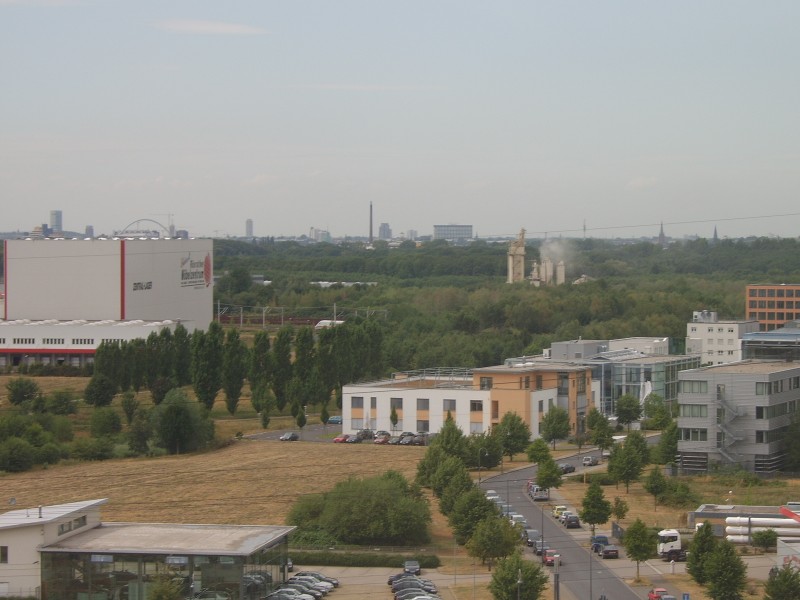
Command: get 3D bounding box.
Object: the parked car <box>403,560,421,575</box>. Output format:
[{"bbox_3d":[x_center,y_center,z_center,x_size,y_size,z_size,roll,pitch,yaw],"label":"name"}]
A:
[{"bbox_3d":[1.329,30.318,229.750,1.760,1.440,4.300,0,2,-2],"label":"parked car"}]

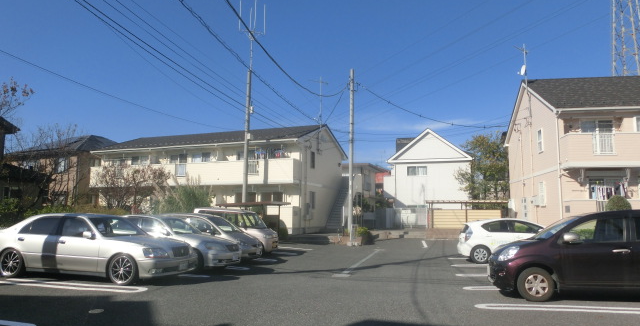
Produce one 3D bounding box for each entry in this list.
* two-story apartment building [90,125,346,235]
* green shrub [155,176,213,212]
[{"bbox_3d":[-7.911,1.424,35.638,18.200,7.750,9.400,-2,-7,23],"label":"two-story apartment building"},{"bbox_3d":[-6.461,2.298,20.991,2.600,3.100,2.500,2,-6,-17],"label":"green shrub"}]

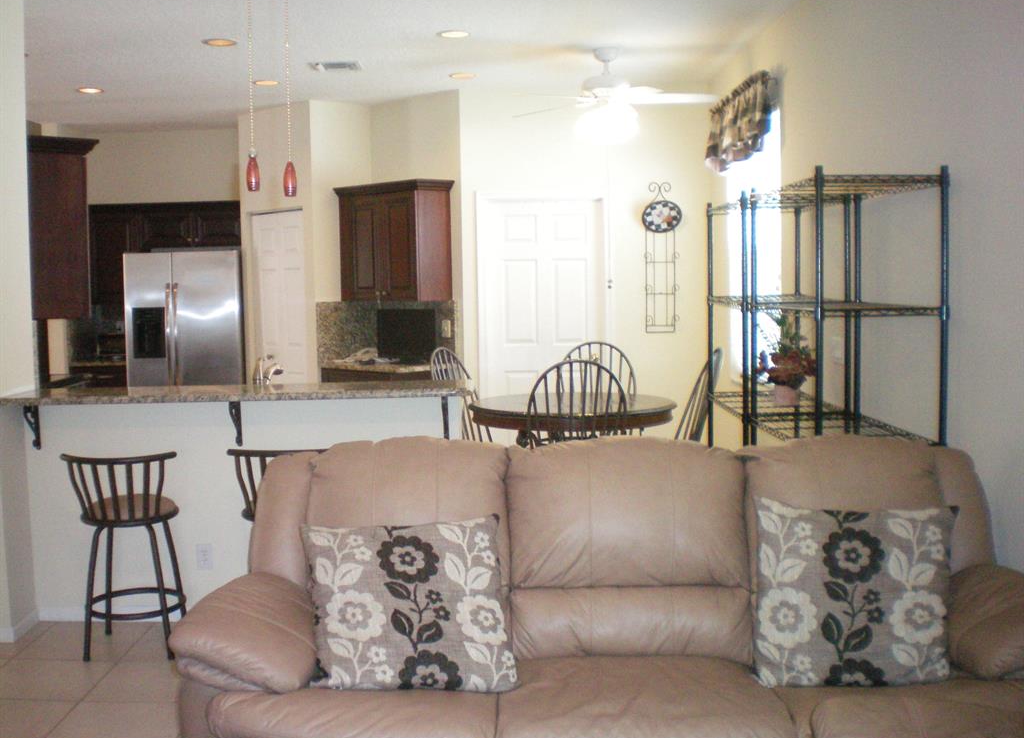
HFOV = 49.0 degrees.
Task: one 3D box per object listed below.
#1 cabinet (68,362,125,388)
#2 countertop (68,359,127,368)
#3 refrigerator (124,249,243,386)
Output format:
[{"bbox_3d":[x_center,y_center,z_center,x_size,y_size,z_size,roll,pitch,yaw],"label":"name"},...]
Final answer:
[{"bbox_3d":[-3.236,0.371,9.210,0.470,0.880,0.610,-1,5,0],"label":"cabinet"},{"bbox_3d":[-3.244,-0.074,9.161,0.480,0.040,0.650,-1,5,0],"label":"countertop"},{"bbox_3d":[-2.536,-0.069,9.063,0.900,1.770,0.780,-1,5,0],"label":"refrigerator"}]

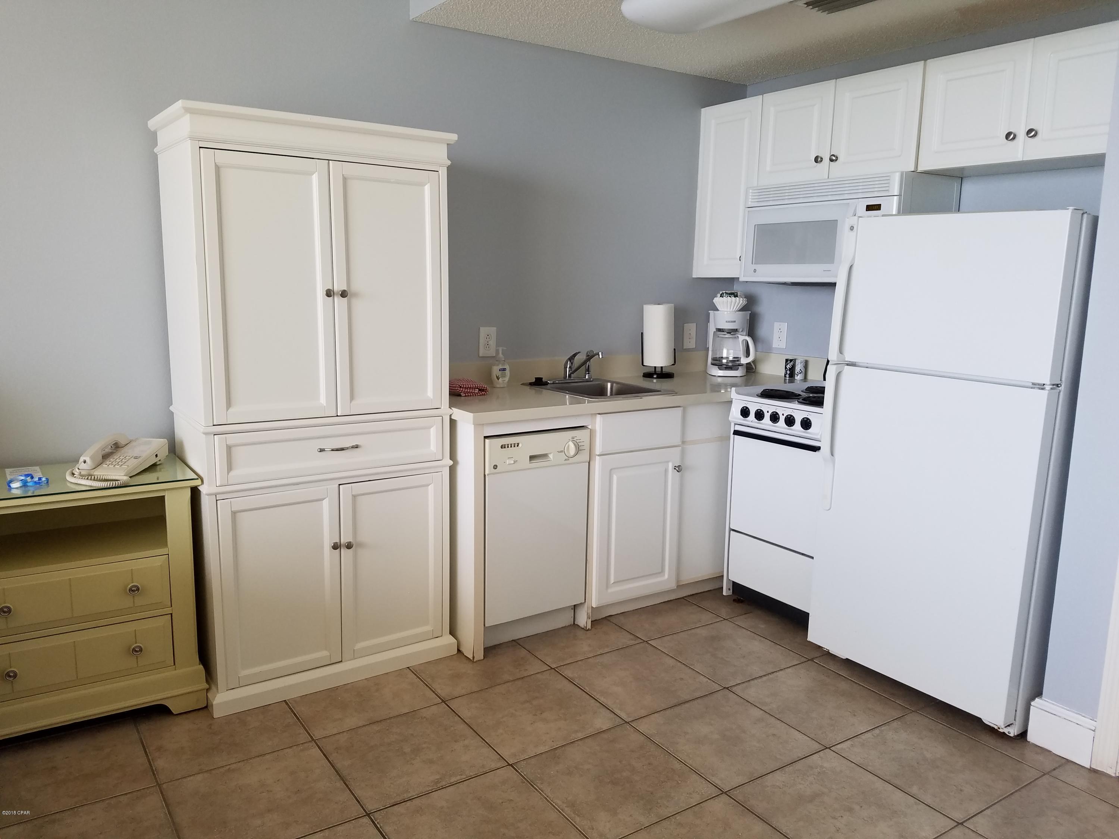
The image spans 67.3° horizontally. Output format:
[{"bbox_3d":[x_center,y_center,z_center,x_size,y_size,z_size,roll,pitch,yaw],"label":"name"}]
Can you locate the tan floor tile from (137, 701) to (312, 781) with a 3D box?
[{"bbox_3d":[-1.014,0.938,2.541,0.418,0.010,0.390,-5,12,-33],"label":"tan floor tile"}]

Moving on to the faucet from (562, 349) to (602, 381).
[{"bbox_3d":[0.131,-0.233,3.705,0.132,0.143,0.243,-5,12,-33],"label":"faucet"}]

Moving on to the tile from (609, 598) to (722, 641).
[{"bbox_3d":[0.438,0.824,3.443,0.417,0.010,0.246,-5,12,-33],"label":"tile"}]

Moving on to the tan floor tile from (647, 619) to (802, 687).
[{"bbox_3d":[0.627,0.875,3.163,0.417,0.010,0.417,-5,12,-33],"label":"tan floor tile"}]

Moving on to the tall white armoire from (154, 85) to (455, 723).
[{"bbox_3d":[-0.846,-0.046,2.905,0.848,1.834,0.503,-5,12,-33],"label":"tall white armoire"}]

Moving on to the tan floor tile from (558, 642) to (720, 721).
[{"bbox_3d":[0.271,0.901,2.901,0.418,0.010,0.418,-5,12,-33],"label":"tan floor tile"}]

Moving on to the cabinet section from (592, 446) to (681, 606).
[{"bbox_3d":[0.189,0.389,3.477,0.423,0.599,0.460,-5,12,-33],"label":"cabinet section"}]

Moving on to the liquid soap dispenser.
[{"bbox_3d":[-0.250,-0.225,3.555,0.072,0.168,0.047,-2,10,-19],"label":"liquid soap dispenser"}]

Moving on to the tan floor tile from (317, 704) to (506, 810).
[{"bbox_3d":[-0.432,0.968,2.435,0.418,0.010,0.418,-5,12,-33],"label":"tan floor tile"}]

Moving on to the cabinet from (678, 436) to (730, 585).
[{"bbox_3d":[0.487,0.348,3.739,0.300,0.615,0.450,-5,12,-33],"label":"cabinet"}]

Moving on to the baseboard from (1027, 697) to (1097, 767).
[{"bbox_3d":[1.496,0.929,2.502,0.020,0.141,0.184,-5,12,-33],"label":"baseboard"}]

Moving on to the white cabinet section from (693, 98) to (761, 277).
[{"bbox_3d":[0.893,-1.052,3.926,0.320,0.773,0.379,-5,12,-33],"label":"white cabinet section"}]

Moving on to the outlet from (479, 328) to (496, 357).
[{"bbox_3d":[-0.300,-0.325,3.546,0.076,0.121,0.008,-5,12,-33],"label":"outlet"}]

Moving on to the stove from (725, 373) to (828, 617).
[{"bbox_3d":[1.117,0.339,3.597,0.632,0.920,0.502,-5,12,-33],"label":"stove"}]

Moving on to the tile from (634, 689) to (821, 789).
[{"bbox_3d":[0.510,0.973,2.579,0.417,0.010,0.417,-5,12,-33],"label":"tile"}]

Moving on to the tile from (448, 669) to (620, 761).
[{"bbox_3d":[-0.082,0.942,2.693,0.417,0.010,0.417,-5,12,-33],"label":"tile"}]

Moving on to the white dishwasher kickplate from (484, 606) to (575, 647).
[{"bbox_3d":[-0.121,0.787,3.214,0.427,0.090,0.015,-5,12,-33],"label":"white dishwasher kickplate"}]

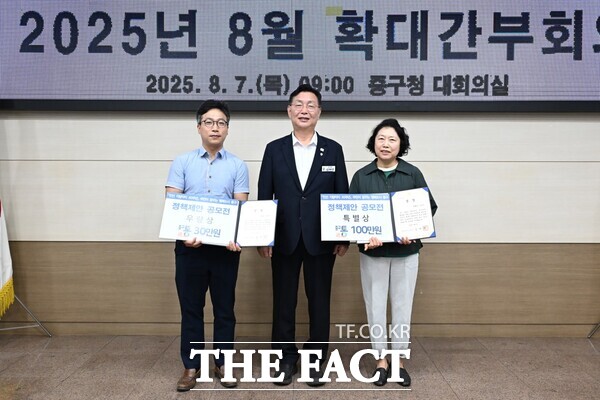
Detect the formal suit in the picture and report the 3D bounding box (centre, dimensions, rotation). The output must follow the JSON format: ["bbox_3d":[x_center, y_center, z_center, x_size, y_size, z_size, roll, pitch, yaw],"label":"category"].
[{"bbox_3d":[0.021,0.301,2.839,0.544,1.415,0.290,0,2,0],"label":"formal suit"}]

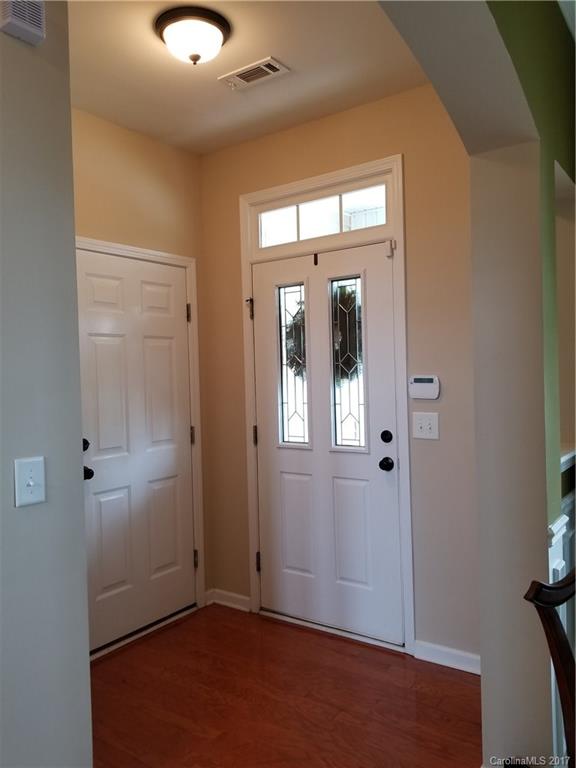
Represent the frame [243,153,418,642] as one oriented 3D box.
[{"bbox_3d":[0.171,0.123,3.113,1.030,2.457,0.120,-1,1,36],"label":"frame"}]

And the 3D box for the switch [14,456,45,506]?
[{"bbox_3d":[-0.678,0.259,1.529,0.020,0.123,0.081,-1,1,36],"label":"switch"}]

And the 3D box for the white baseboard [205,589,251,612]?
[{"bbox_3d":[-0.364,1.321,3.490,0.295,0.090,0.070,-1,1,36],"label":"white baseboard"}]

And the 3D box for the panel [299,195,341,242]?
[{"bbox_3d":[0.169,-0.888,3.100,0.261,0.198,0.020,-1,1,36],"label":"panel"}]

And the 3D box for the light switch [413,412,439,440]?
[{"bbox_3d":[0.654,0.200,2.746,0.131,0.125,0.020,-1,1,36],"label":"light switch"}]

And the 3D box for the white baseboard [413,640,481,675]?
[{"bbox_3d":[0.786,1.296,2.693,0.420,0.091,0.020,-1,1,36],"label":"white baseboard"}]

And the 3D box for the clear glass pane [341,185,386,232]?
[{"bbox_3d":[0.389,-0.891,2.941,0.248,0.198,0.020,-1,1,36],"label":"clear glass pane"}]

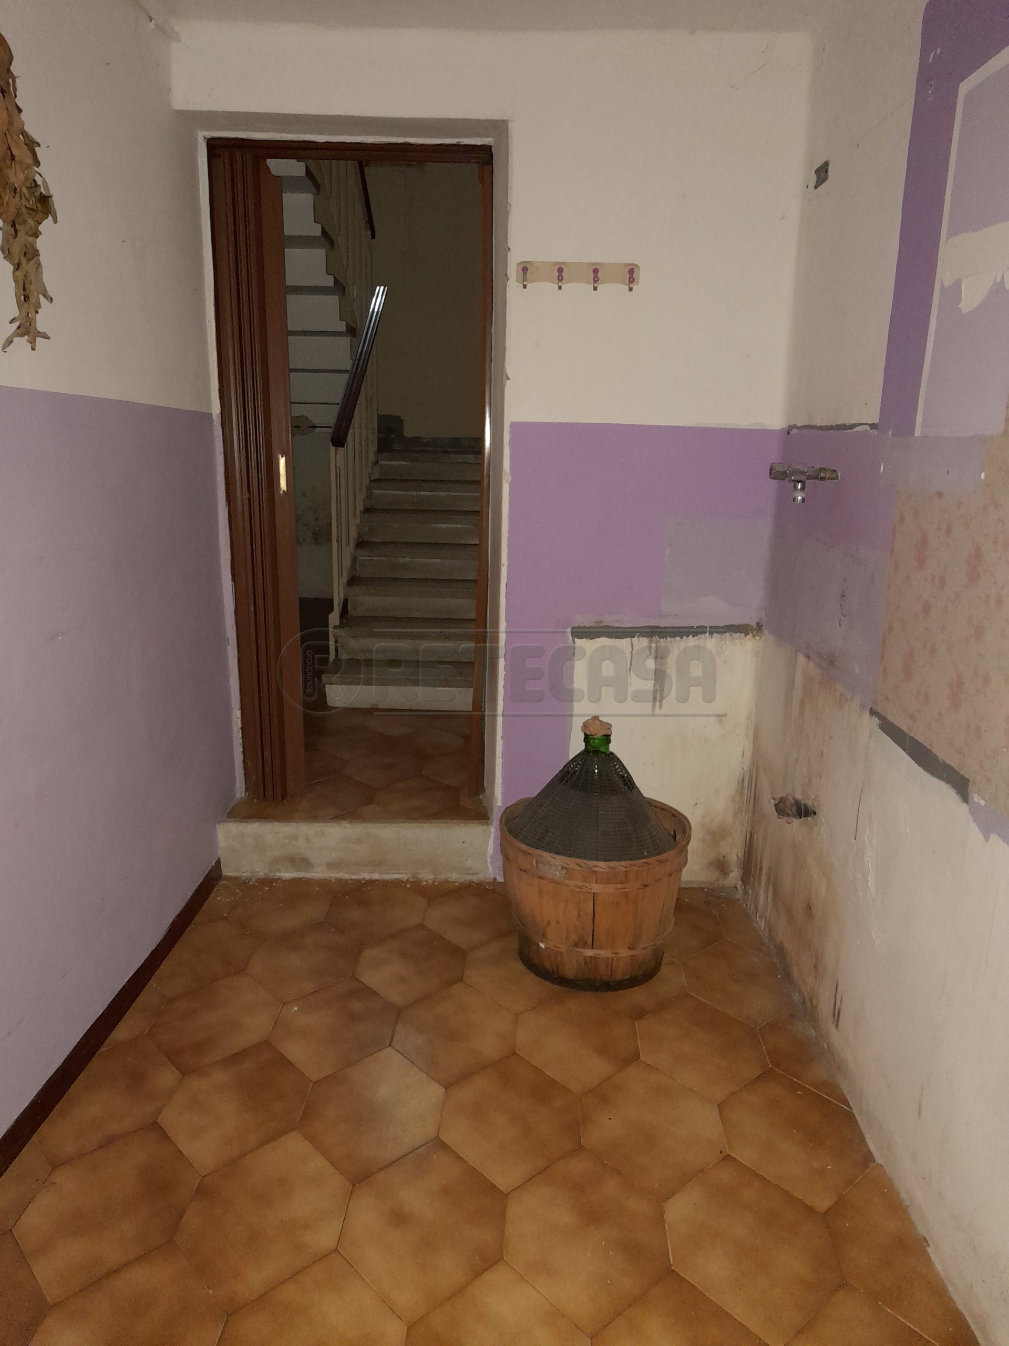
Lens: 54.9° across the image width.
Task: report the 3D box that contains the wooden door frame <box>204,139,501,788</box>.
[{"bbox_3d":[-0.477,-0.580,3.176,0.850,2.090,0.110,1,14,0],"label":"wooden door frame"}]

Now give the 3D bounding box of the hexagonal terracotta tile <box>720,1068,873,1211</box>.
[{"bbox_3d":[0.629,1.007,2.122,0.307,0.015,0.458,2,14,2],"label":"hexagonal terracotta tile"}]

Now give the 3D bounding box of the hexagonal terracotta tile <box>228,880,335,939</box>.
[{"bbox_3d":[-0.688,0.729,2.990,0.299,0.012,0.421,2,14,2],"label":"hexagonal terracotta tile"}]

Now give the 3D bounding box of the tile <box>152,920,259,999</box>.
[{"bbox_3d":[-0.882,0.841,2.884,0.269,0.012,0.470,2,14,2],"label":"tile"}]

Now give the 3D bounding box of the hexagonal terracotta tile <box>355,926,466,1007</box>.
[{"bbox_3d":[-0.262,0.834,2.764,0.308,0.015,0.458,2,14,2],"label":"hexagonal terracotta tile"}]

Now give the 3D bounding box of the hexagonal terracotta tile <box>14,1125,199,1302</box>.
[{"bbox_3d":[-0.793,1.071,1.956,0.317,0.012,0.470,2,14,2],"label":"hexagonal terracotta tile"}]

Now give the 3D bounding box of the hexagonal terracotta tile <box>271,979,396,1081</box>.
[{"bbox_3d":[-0.444,0.931,2.558,0.317,0.012,0.470,2,14,2],"label":"hexagonal terracotta tile"}]

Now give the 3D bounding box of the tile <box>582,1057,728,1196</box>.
[{"bbox_3d":[0.323,0.998,2.137,0.308,0.015,0.458,2,14,2],"label":"tile"}]

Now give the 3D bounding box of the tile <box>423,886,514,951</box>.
[{"bbox_3d":[-0.089,0.746,2.976,0.299,0.012,0.444,2,14,2],"label":"tile"}]

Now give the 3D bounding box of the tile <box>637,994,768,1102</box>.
[{"bbox_3d":[0.511,0.964,2.518,0.317,0.012,0.470,2,14,2],"label":"tile"}]

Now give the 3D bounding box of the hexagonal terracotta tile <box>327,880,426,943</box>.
[{"bbox_3d":[-0.414,0.782,3.168,0.317,0.012,0.461,2,14,2],"label":"hexagonal terracotta tile"}]

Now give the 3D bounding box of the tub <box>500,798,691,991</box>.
[{"bbox_3d":[0.250,0.608,2.731,0.520,0.386,0.520,1,14,0],"label":"tub"}]

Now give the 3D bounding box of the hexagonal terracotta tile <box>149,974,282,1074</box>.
[{"bbox_3d":[-0.737,0.892,2.487,0.308,0.015,0.458,2,14,2],"label":"hexagonal terracotta tile"}]

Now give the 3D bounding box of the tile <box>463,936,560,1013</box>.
[{"bbox_3d":[0.046,0.821,2.679,0.299,0.012,0.444,2,14,2],"label":"tile"}]

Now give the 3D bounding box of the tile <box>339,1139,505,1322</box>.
[{"bbox_3d":[-0.151,1.056,1.860,0.308,0.015,0.458,2,14,2],"label":"tile"}]

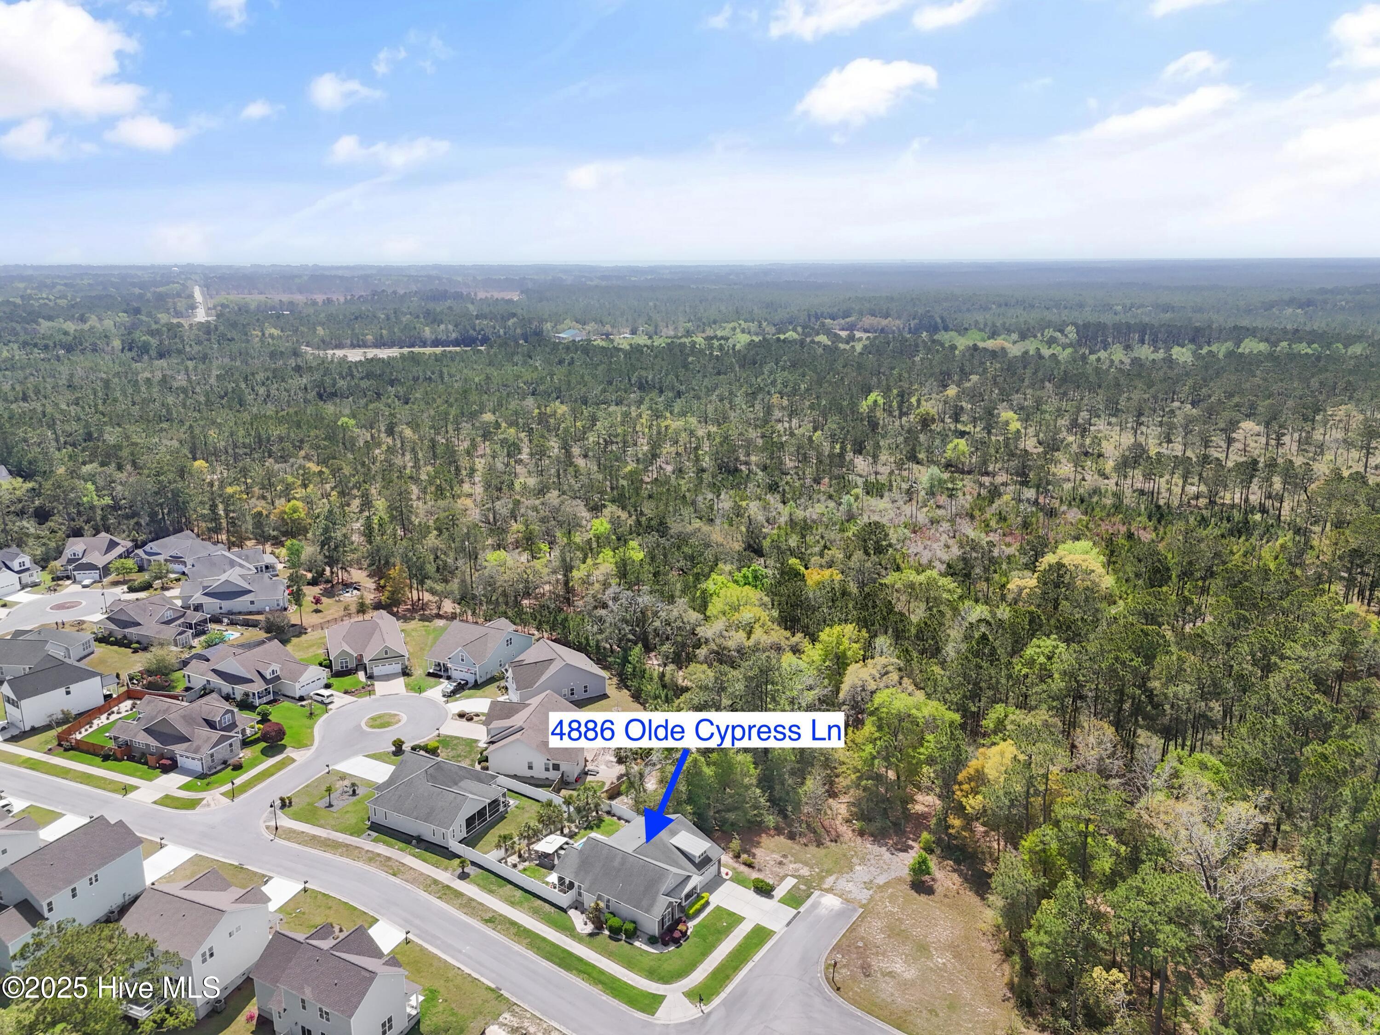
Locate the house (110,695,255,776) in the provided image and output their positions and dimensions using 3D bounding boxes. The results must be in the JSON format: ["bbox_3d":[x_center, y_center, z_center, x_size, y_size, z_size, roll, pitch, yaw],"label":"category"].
[{"bbox_3d":[-81.370,32.791,153.715,23.490,6.910,13.420,6,16,22],"label":"house"}]

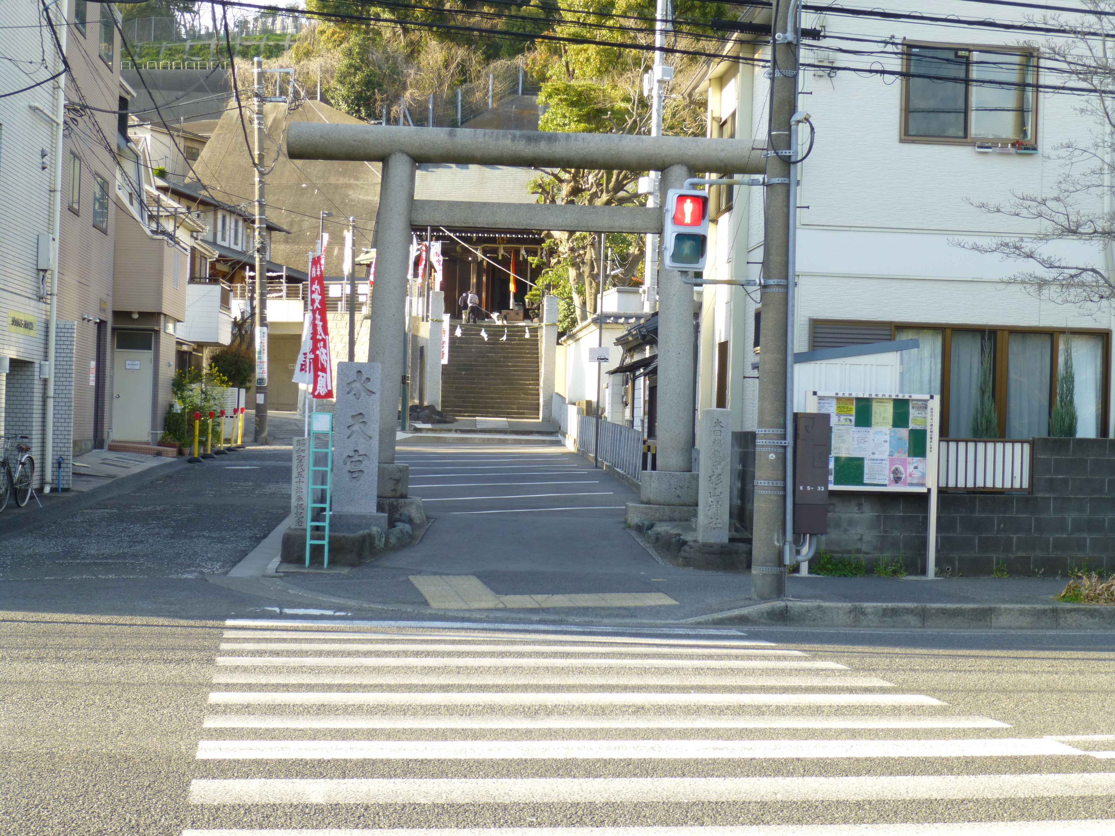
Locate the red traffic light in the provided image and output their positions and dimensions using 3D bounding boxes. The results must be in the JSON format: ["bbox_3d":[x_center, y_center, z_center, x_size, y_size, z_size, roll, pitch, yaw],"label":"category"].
[{"bbox_3d":[1.153,-1.828,17.000,0.320,0.310,0.200,2,-1,-6],"label":"red traffic light"}]

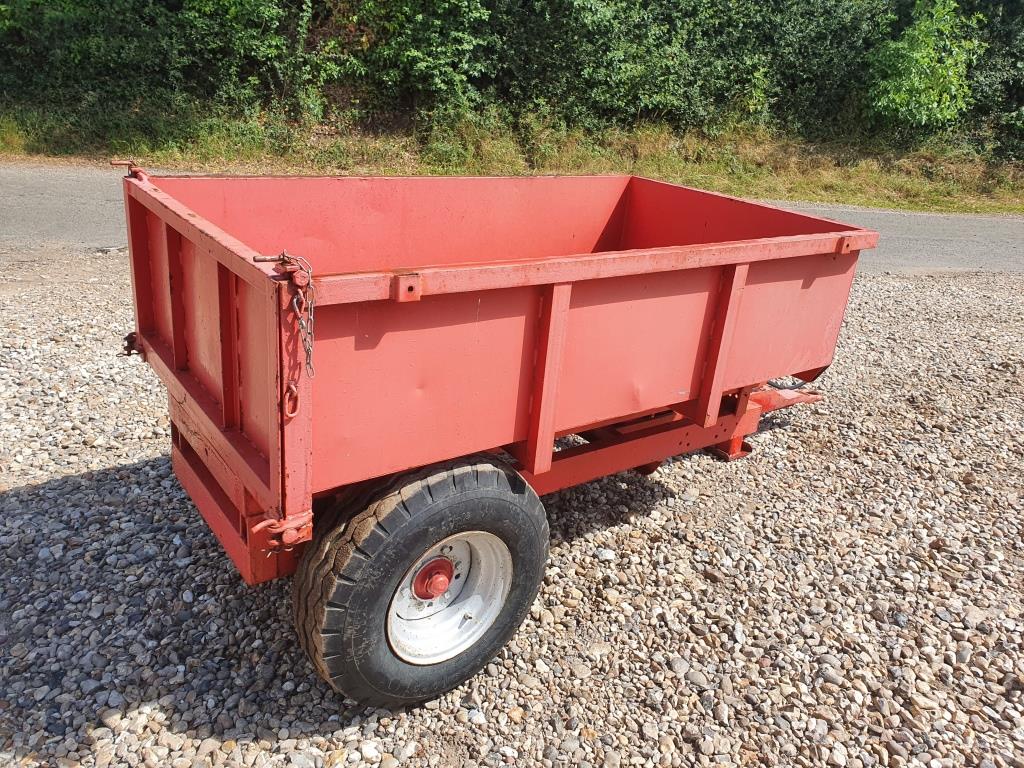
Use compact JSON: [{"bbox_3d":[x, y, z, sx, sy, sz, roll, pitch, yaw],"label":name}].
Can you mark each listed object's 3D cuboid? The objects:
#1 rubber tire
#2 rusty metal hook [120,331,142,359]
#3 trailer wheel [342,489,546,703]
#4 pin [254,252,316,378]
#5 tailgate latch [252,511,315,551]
[{"bbox_3d":[-0.231,0.540,2.170,0.765,0.765,0.270,-14,29,-36],"label":"rubber tire"},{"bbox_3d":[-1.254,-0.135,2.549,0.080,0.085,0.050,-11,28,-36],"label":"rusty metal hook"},{"bbox_3d":[-0.222,0.545,2.159,0.750,0.750,0.250,-14,29,-36],"label":"trailer wheel"},{"bbox_3d":[-0.441,-0.133,1.491,0.110,0.250,0.075,-13,28,-35],"label":"pin"},{"bbox_3d":[-0.496,0.317,1.670,0.130,0.065,0.065,-13,28,-35],"label":"tailgate latch"}]

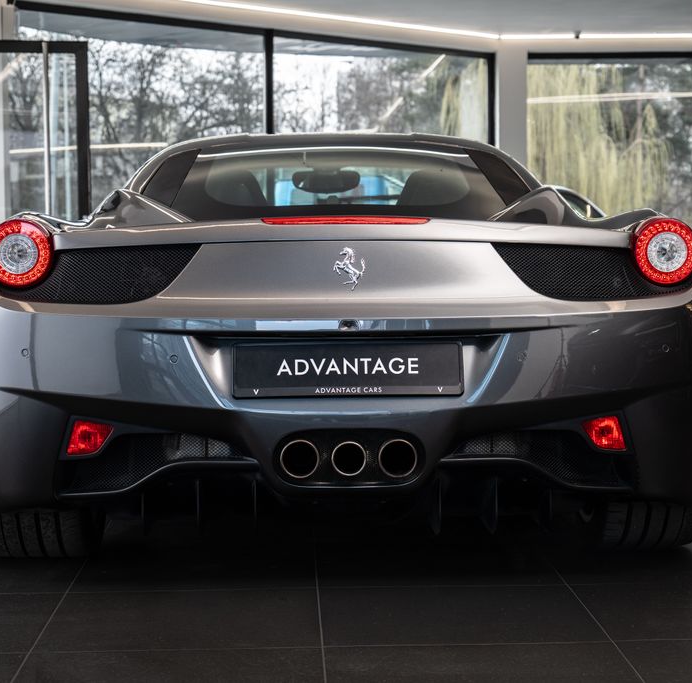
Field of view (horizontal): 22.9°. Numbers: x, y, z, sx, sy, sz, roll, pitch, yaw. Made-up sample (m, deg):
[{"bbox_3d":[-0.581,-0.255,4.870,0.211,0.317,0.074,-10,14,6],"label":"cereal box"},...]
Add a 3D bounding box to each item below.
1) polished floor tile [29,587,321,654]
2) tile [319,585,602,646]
[{"bbox_3d":[-0.358,0.620,3.798,0.600,0.010,0.595,-1,4,-2],"label":"polished floor tile"},{"bbox_3d":[0.242,0.612,3.818,0.600,0.010,0.595,-1,4,-2],"label":"tile"}]

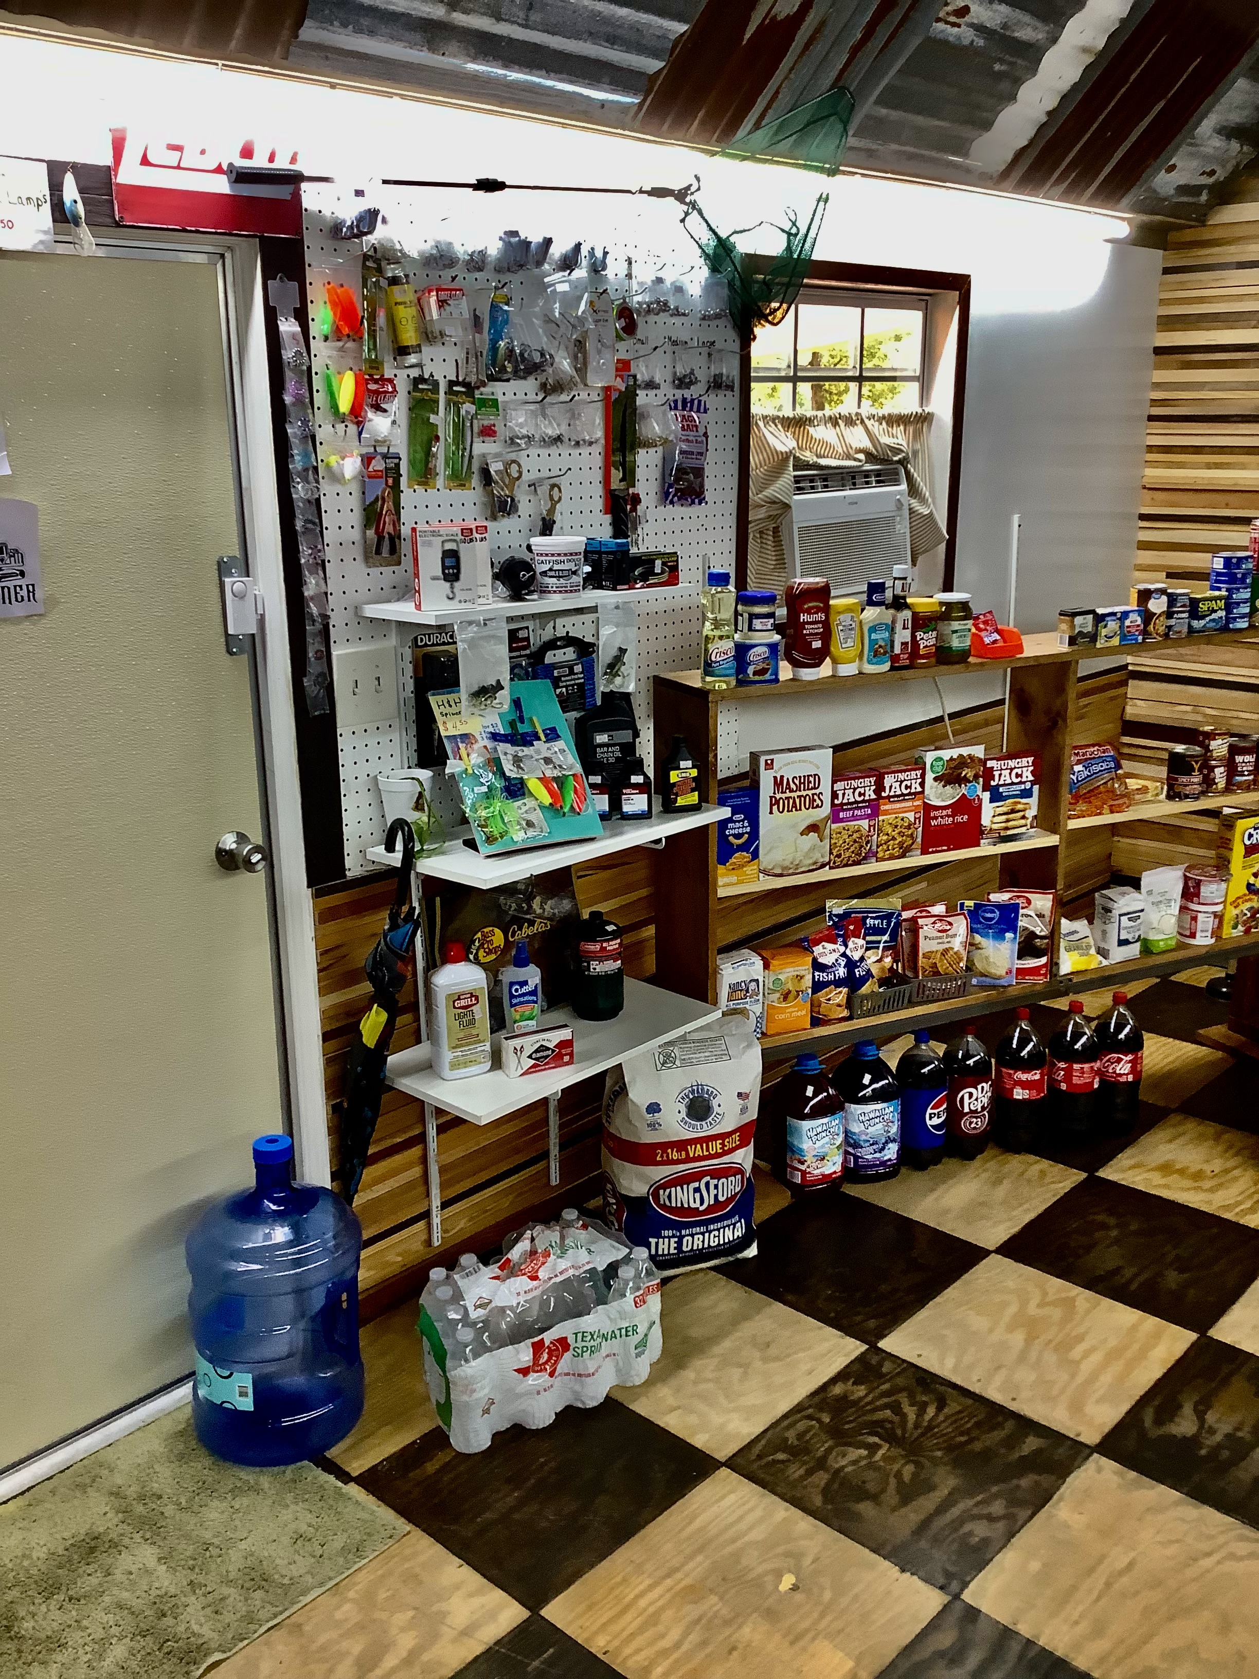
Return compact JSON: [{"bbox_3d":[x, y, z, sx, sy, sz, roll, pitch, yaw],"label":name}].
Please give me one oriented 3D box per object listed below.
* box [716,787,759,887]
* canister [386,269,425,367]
[{"bbox_3d":[0.203,-0.005,2.888,0.091,0.181,0.033,-8,17,-24],"label":"box"},{"bbox_3d":[-0.352,-0.810,2.331,0.044,0.155,0.038,-13,17,-19],"label":"canister"}]

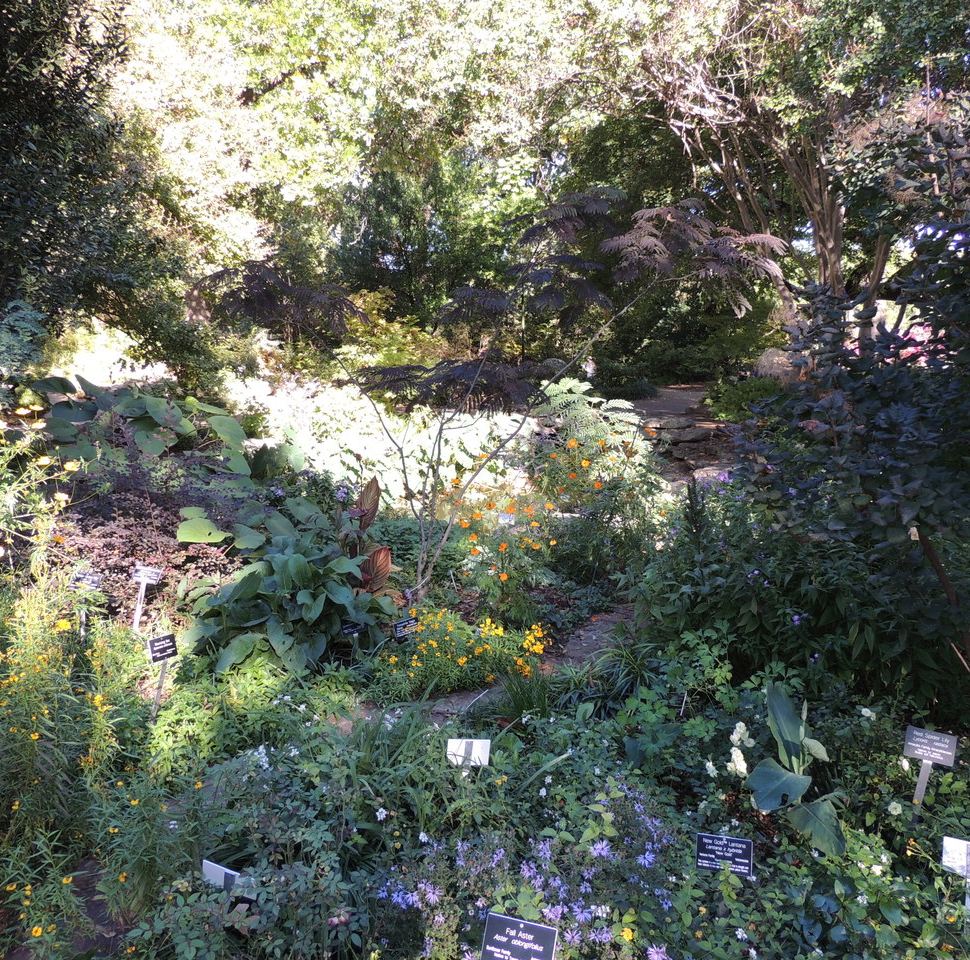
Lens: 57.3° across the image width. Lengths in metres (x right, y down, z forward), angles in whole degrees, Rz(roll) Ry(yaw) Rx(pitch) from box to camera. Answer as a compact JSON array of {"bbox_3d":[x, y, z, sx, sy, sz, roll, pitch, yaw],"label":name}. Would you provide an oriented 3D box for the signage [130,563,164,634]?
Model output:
[{"bbox_3d":[-1.634,0.576,4.300,0.135,0.347,0.050,1,9,5],"label":"signage"}]

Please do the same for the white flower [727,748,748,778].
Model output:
[{"bbox_3d":[0.768,0.862,2.700,0.051,0.066,0.055,2,9,10],"label":"white flower"}]

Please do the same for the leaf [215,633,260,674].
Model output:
[{"bbox_3d":[-1.113,0.780,4.000,0.171,0.129,0.160,-2,9,-10],"label":"leaf"}]

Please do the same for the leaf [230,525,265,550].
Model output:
[{"bbox_3d":[-1.237,0.300,4.650,0.157,0.102,0.140,-2,9,-10],"label":"leaf"}]

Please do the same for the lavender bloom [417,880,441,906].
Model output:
[{"bbox_3d":[-0.109,0.815,1.750,0.045,0.029,0.040,0,9,0],"label":"lavender bloom"}]

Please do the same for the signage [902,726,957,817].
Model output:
[{"bbox_3d":[1.379,0.909,2.750,0.135,0.258,0.050,5,10,31],"label":"signage"}]

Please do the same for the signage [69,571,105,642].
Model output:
[{"bbox_3d":[-1.907,0.612,4.250,0.135,0.347,0.060,2,9,10],"label":"signage"}]

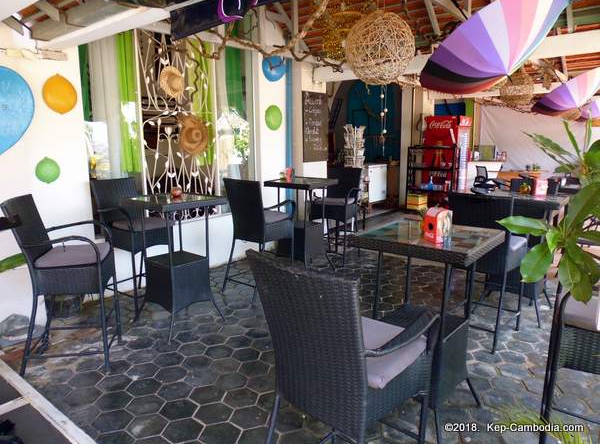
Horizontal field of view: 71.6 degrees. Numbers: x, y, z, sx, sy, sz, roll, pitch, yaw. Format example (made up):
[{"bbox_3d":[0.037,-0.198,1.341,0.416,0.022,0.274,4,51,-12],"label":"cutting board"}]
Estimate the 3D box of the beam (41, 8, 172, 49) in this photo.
[{"bbox_3d":[-1.365,-1.417,2.957,1.550,0.120,0.160,10,14,38],"label":"beam"}]

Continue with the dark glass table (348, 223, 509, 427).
[{"bbox_3d":[0.664,0.570,2.276,0.600,1.050,0.600,10,15,39],"label":"dark glass table"}]

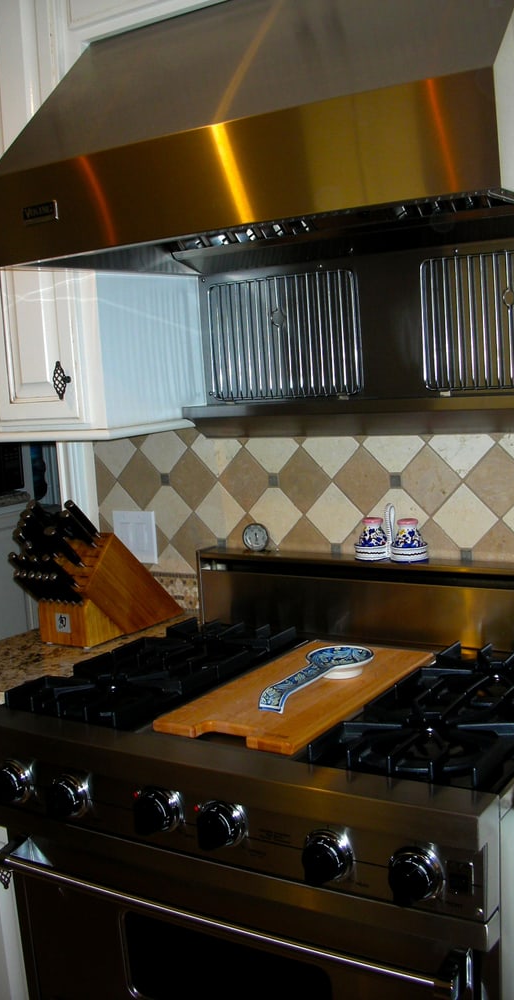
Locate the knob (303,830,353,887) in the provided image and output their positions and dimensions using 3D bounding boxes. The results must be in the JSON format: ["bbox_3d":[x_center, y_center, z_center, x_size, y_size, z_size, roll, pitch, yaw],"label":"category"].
[{"bbox_3d":[0.092,0.467,1.317,0.060,0.060,0.046,1,8,33],"label":"knob"}]

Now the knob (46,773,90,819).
[{"bbox_3d":[-0.291,0.459,1.567,0.060,0.060,0.046,1,8,33],"label":"knob"}]

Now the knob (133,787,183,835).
[{"bbox_3d":[-0.143,0.453,1.469,0.060,0.060,0.046,1,8,33],"label":"knob"}]

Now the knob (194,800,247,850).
[{"bbox_3d":[-0.053,0.464,1.428,0.064,0.064,0.042,1,0,33],"label":"knob"}]

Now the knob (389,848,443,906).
[{"bbox_3d":[0.196,0.466,1.249,0.060,0.060,0.046,1,8,33],"label":"knob"}]

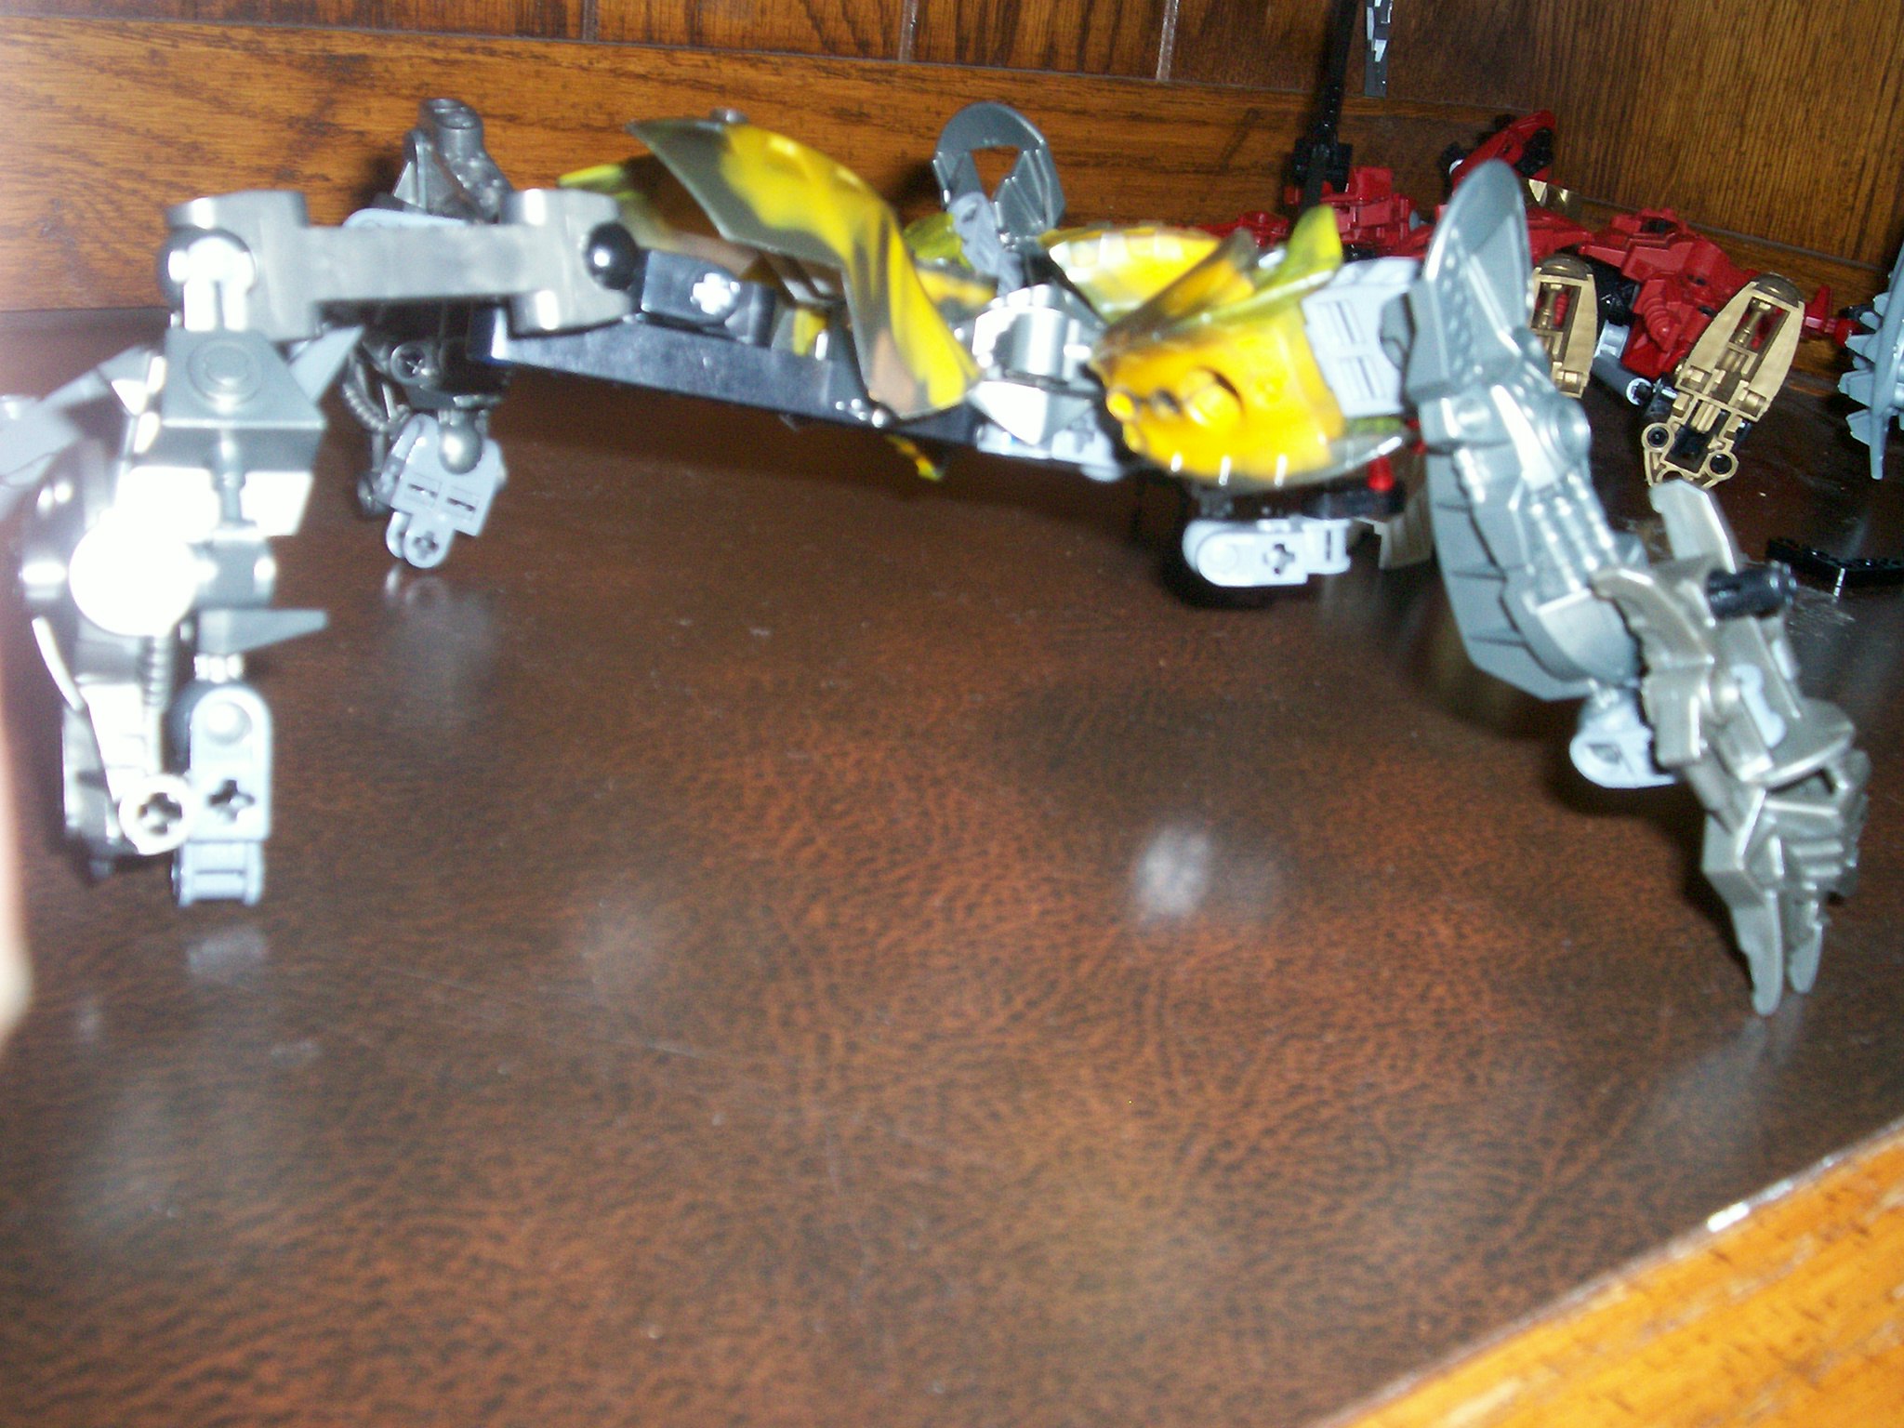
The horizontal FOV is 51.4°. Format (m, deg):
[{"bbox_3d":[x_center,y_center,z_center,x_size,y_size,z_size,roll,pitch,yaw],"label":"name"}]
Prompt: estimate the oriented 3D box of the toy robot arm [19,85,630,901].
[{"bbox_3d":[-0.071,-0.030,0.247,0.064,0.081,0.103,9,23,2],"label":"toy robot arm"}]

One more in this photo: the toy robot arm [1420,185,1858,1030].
[{"bbox_3d":[0.083,-0.014,0.244,0.068,0.095,0.036,20,26,26],"label":"toy robot arm"}]

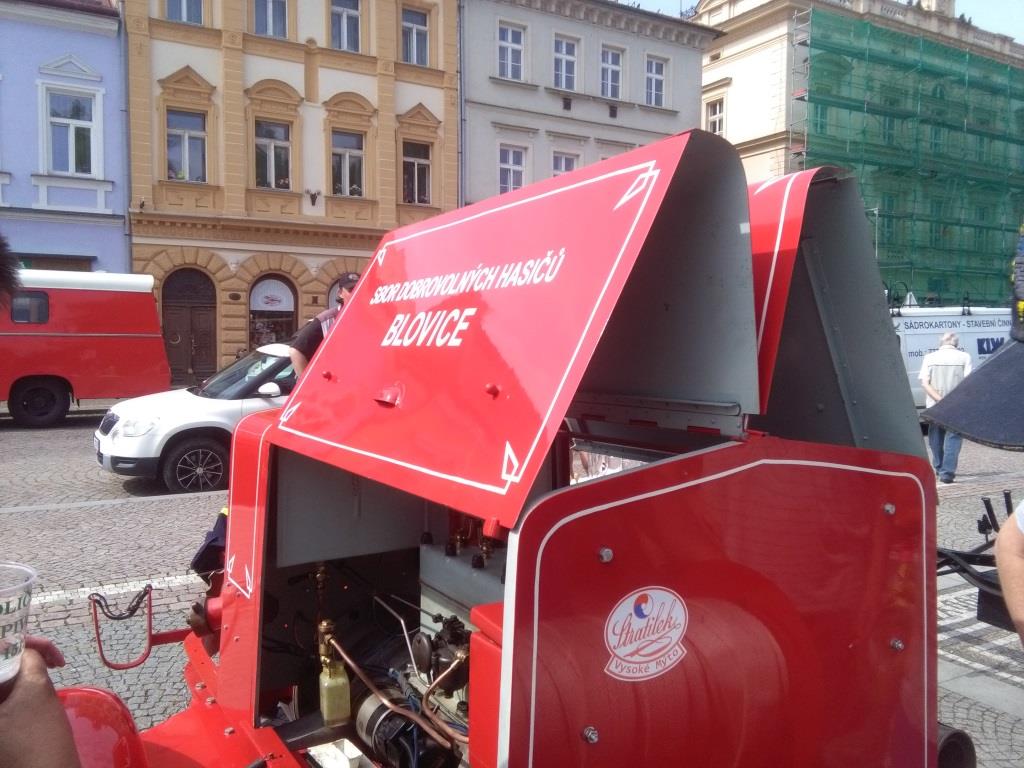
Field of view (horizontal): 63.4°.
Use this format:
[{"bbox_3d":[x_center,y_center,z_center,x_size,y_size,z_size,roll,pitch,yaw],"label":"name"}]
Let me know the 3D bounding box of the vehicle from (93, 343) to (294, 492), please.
[{"bbox_3d":[-2.712,0.340,10.113,4.220,1.690,1.840,-1,3,-32],"label":"vehicle"}]

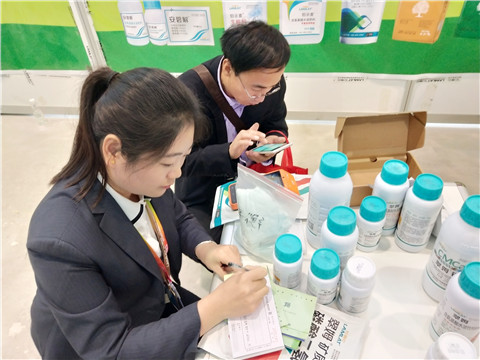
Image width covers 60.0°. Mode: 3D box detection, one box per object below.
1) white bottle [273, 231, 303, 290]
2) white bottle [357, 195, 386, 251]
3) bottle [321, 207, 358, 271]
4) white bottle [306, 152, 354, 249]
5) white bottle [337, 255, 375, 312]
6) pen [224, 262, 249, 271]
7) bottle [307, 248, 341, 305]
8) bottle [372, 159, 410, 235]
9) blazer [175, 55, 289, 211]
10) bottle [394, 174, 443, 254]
[{"bbox_3d":[0.102,0.172,0.878,0.062,0.110,0.062,3,40,7],"label":"white bottle"},{"bbox_3d":[0.294,0.100,0.940,0.060,0.125,0.060,12,42,18],"label":"white bottle"},{"bbox_3d":[0.208,0.134,0.876,0.077,0.163,0.077,9,41,14],"label":"bottle"},{"bbox_3d":[0.200,0.047,0.928,0.093,0.232,0.093,7,41,12],"label":"white bottle"},{"bbox_3d":[0.234,0.208,0.828,0.063,0.108,0.063,12,42,18],"label":"white bottle"},{"bbox_3d":[0.015,0.186,0.836,0.011,0.140,0.011,-49,48,4],"label":"pen"},{"bbox_3d":[0.171,0.196,0.847,0.064,0.107,0.064,8,41,13],"label":"bottle"},{"bbox_3d":[0.345,0.042,0.964,0.075,0.180,0.075,14,42,20],"label":"bottle"},{"bbox_3d":[-0.045,-0.135,1.427,0.500,0.580,0.460,-23,43,-23],"label":"blazer"},{"bbox_3d":[0.399,0.074,0.923,0.075,0.177,0.075,18,44,24],"label":"bottle"}]

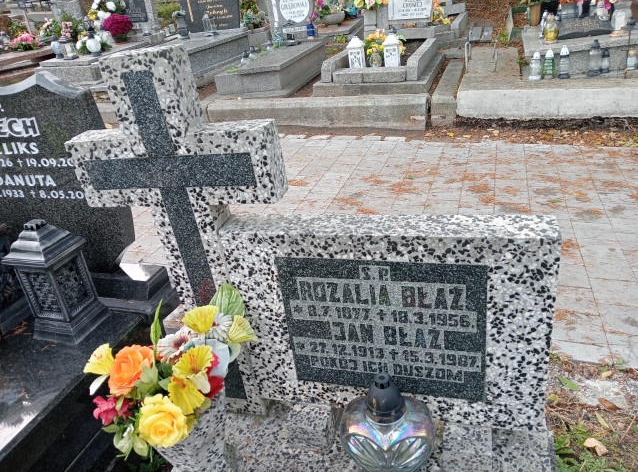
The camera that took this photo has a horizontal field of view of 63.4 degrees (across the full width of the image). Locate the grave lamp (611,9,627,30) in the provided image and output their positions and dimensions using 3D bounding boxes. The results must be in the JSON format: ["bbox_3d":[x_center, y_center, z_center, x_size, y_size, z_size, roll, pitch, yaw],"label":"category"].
[{"bbox_3d":[3.044,-2.200,5.250,0.155,0.225,0.155,2,29,18],"label":"grave lamp"}]

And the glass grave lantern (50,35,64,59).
[{"bbox_3d":[-3.363,-2.440,6.639,0.125,0.280,0.125,2,27,18],"label":"glass grave lantern"}]

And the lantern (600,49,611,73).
[{"bbox_3d":[2.690,-1.648,4.850,0.090,0.215,0.090,2,29,18],"label":"lantern"}]

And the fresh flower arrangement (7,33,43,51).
[{"bbox_3d":[-4.390,-2.899,7.700,0.500,0.260,0.400,2,29,18],"label":"fresh flower arrangement"}]

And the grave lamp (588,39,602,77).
[{"bbox_3d":[2.542,-1.645,4.751,0.112,0.320,0.112,2,27,18],"label":"grave lamp"}]

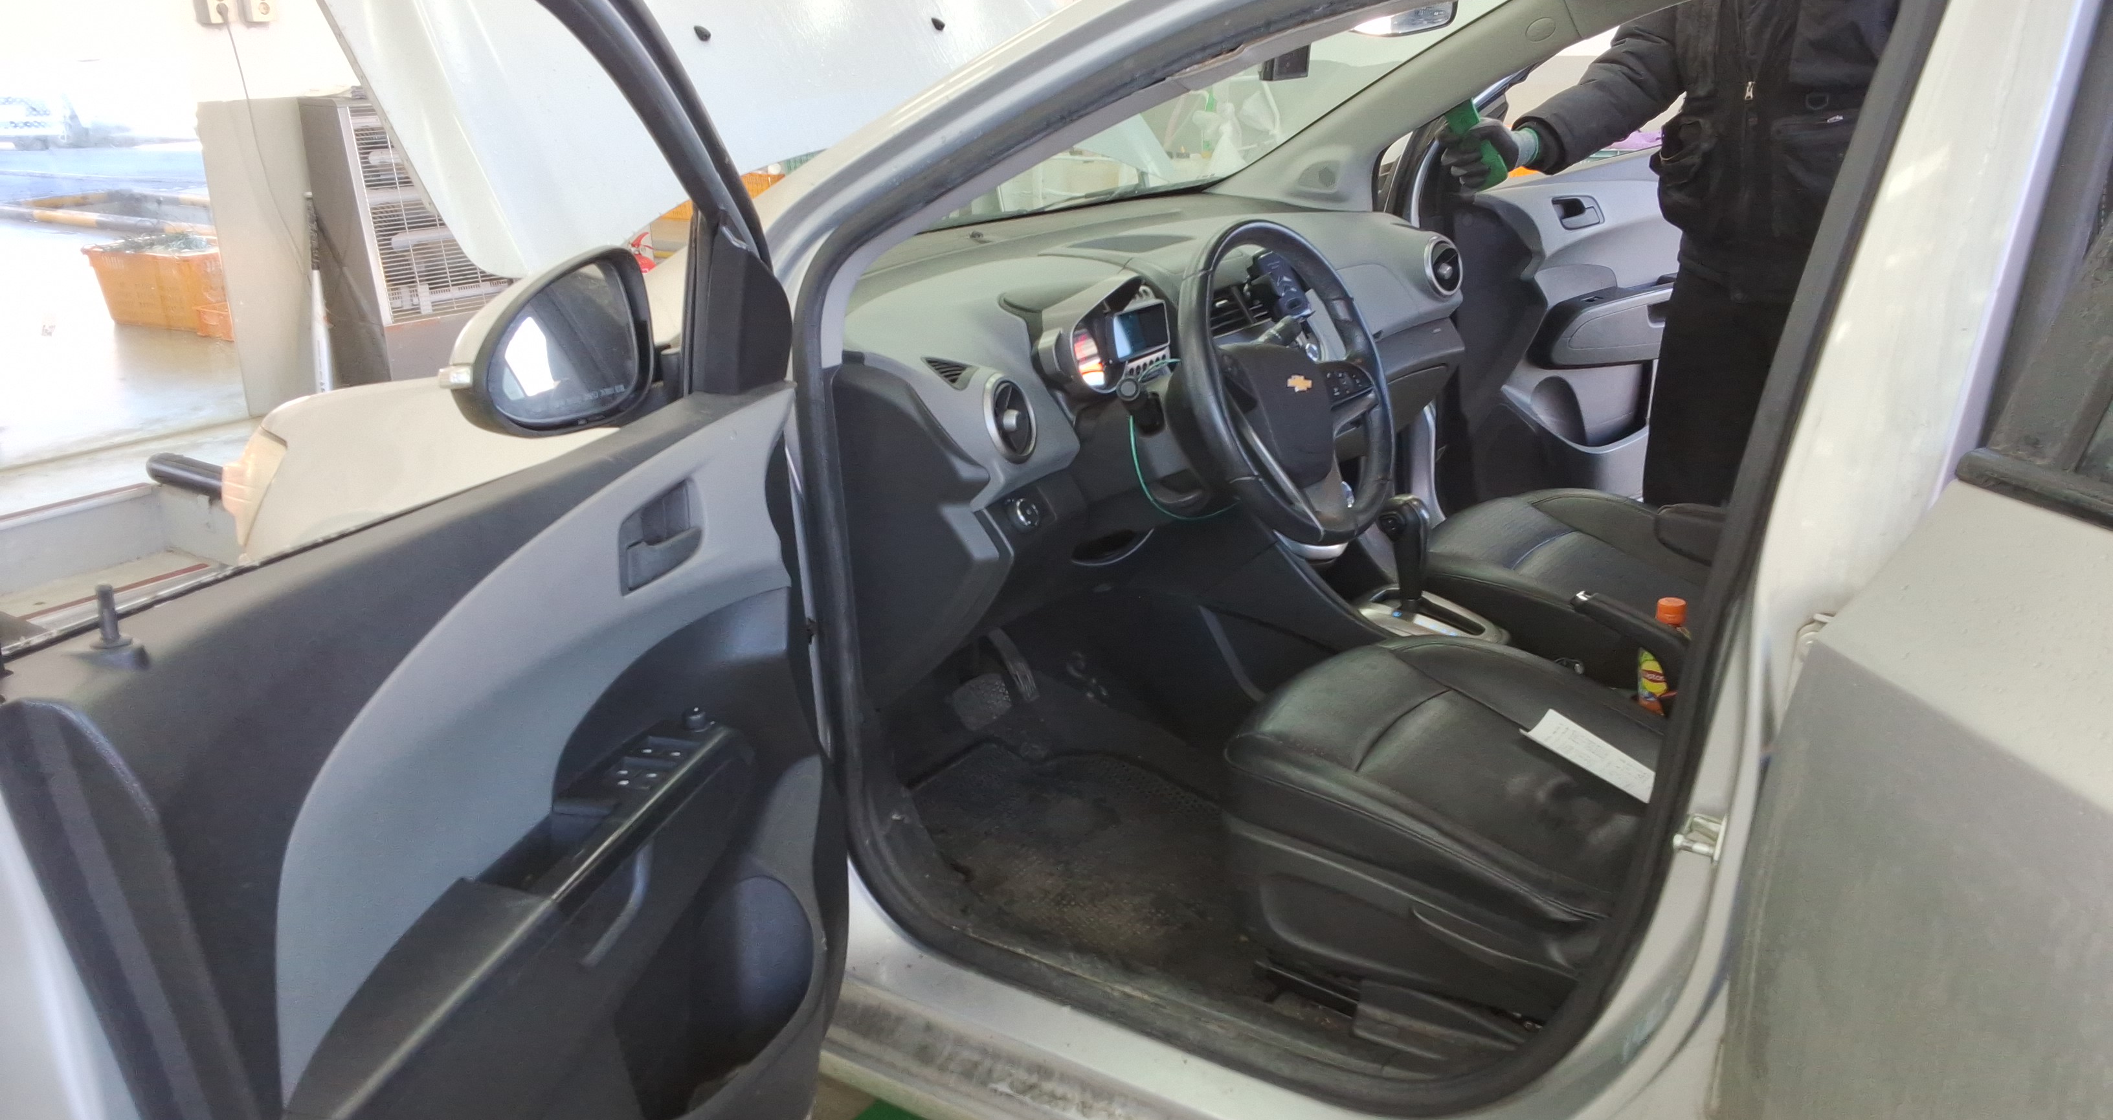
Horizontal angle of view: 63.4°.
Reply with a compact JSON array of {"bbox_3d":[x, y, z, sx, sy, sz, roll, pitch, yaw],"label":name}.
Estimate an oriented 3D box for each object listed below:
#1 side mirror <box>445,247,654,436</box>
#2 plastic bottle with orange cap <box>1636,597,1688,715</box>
[{"bbox_3d":[-0.480,-0.206,1.610,0.195,0.165,0.100,-4,20,-10],"label":"side mirror"},{"bbox_3d":[0.758,0.148,2.143,0.066,0.210,0.066,7,21,20],"label":"plastic bottle with orange cap"}]

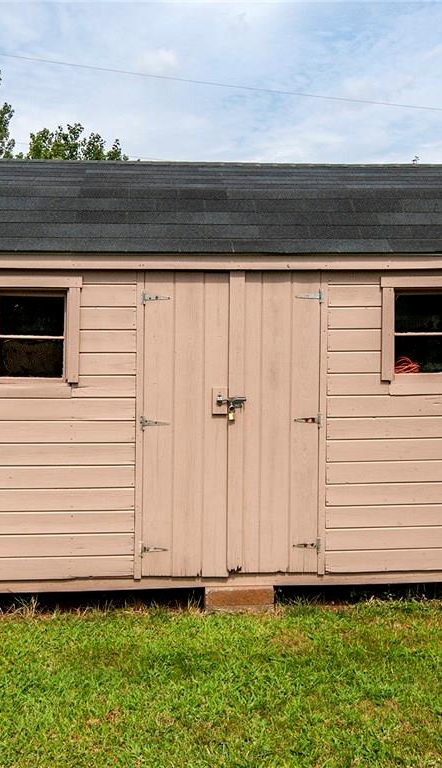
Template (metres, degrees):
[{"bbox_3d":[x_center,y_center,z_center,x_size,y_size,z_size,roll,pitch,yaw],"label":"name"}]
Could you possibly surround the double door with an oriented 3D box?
[{"bbox_3d":[0.059,0.234,4.850,1.050,1.790,0.060,0,1,-4],"label":"double door"}]

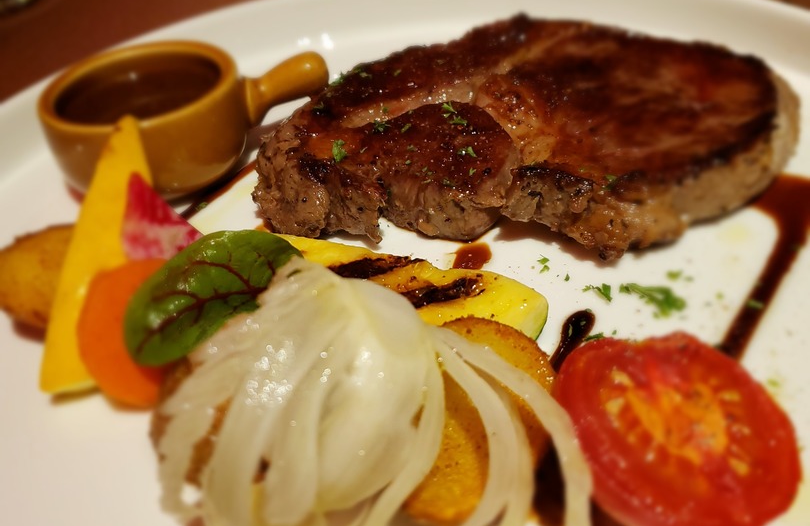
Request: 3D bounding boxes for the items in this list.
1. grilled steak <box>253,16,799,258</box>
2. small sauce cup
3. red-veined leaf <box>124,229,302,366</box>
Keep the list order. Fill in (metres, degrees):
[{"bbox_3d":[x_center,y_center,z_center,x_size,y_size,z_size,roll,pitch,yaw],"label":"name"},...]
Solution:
[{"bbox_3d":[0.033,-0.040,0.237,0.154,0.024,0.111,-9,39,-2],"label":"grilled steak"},{"bbox_3d":[-0.067,-0.050,0.261,0.092,0.027,0.062,-10,39,-3],"label":"small sauce cup"},{"bbox_3d":[-0.042,0.007,0.176,0.044,0.010,0.026,-38,77,-9],"label":"red-veined leaf"}]

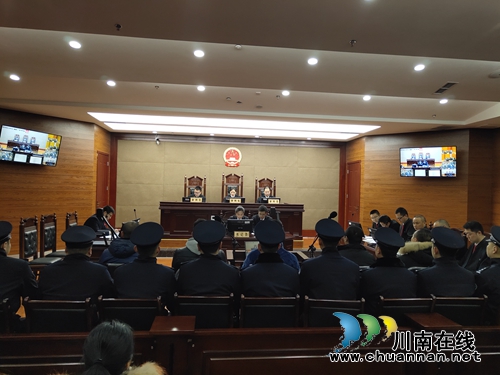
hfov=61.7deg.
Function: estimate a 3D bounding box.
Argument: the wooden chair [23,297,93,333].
[{"bbox_3d":[-1.434,1.250,3.300,0.480,0.880,0.520,1,0,-2],"label":"wooden chair"}]

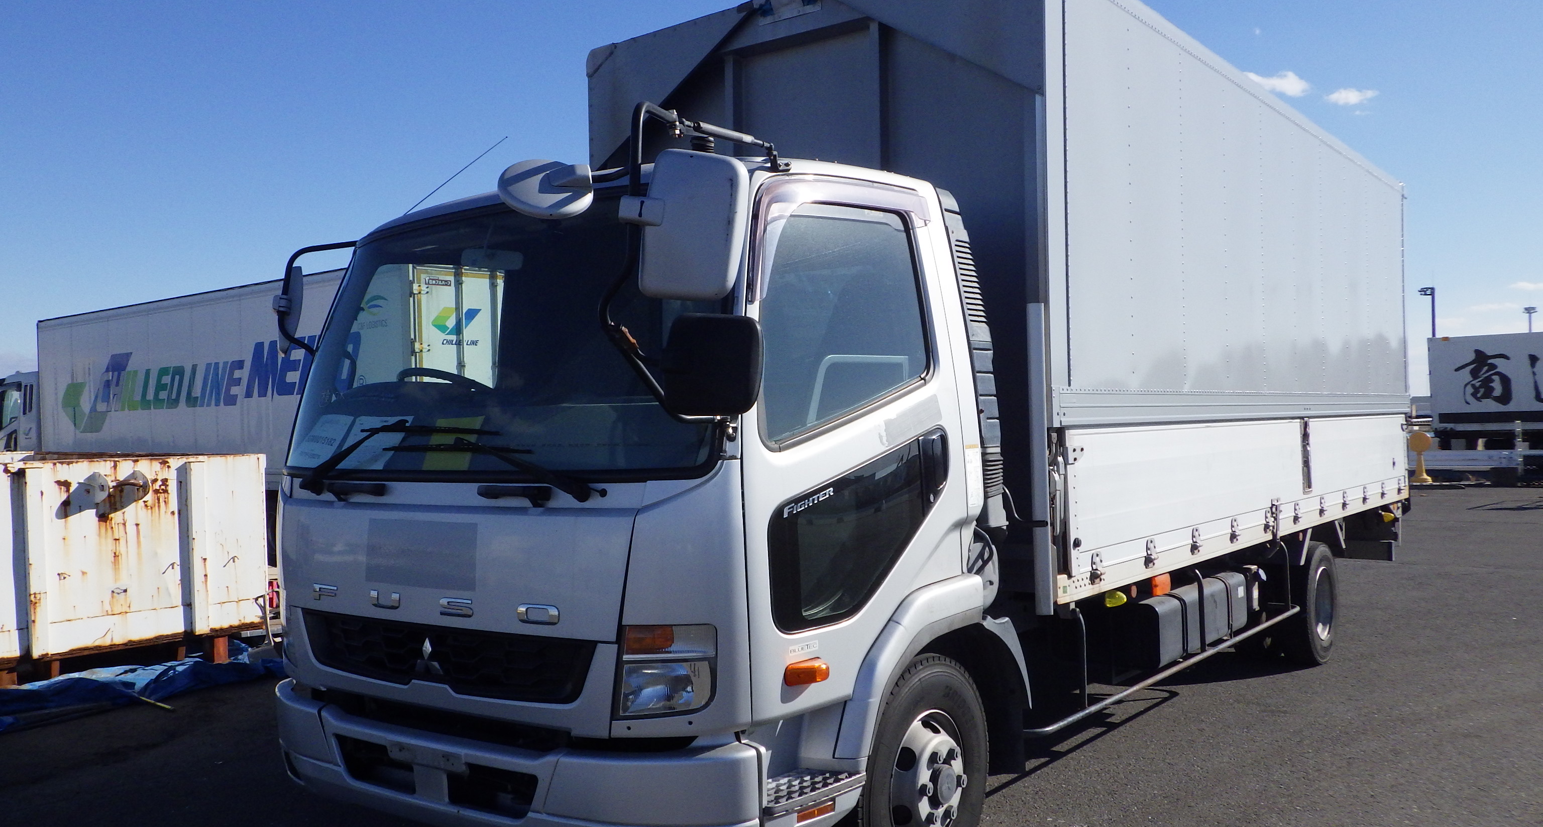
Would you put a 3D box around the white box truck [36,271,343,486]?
[{"bbox_3d":[-7.197,-0.354,18.142,9.924,2.483,2.490,-2,-1,38],"label":"white box truck"}]

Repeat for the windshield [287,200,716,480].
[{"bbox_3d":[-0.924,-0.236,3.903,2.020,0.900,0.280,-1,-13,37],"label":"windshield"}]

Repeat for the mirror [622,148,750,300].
[{"bbox_3d":[-0.200,-0.457,3.020,0.280,0.365,0.120,-1,0,5],"label":"mirror"}]

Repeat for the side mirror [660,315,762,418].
[{"bbox_3d":[-0.144,-0.115,3.020,0.245,0.250,0.130,-1,0,5],"label":"side mirror"}]

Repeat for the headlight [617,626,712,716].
[{"bbox_3d":[-0.269,0.701,3.337,0.260,0.240,0.150,-1,0,26],"label":"headlight"}]

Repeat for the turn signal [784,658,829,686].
[{"bbox_3d":[0.095,0.715,3.450,0.050,0.070,0.170,-1,-1,37],"label":"turn signal"}]

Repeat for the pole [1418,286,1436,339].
[{"bbox_3d":[50.028,-4.182,94.966,1.300,11.000,0.500,-1,0,0],"label":"pole"}]

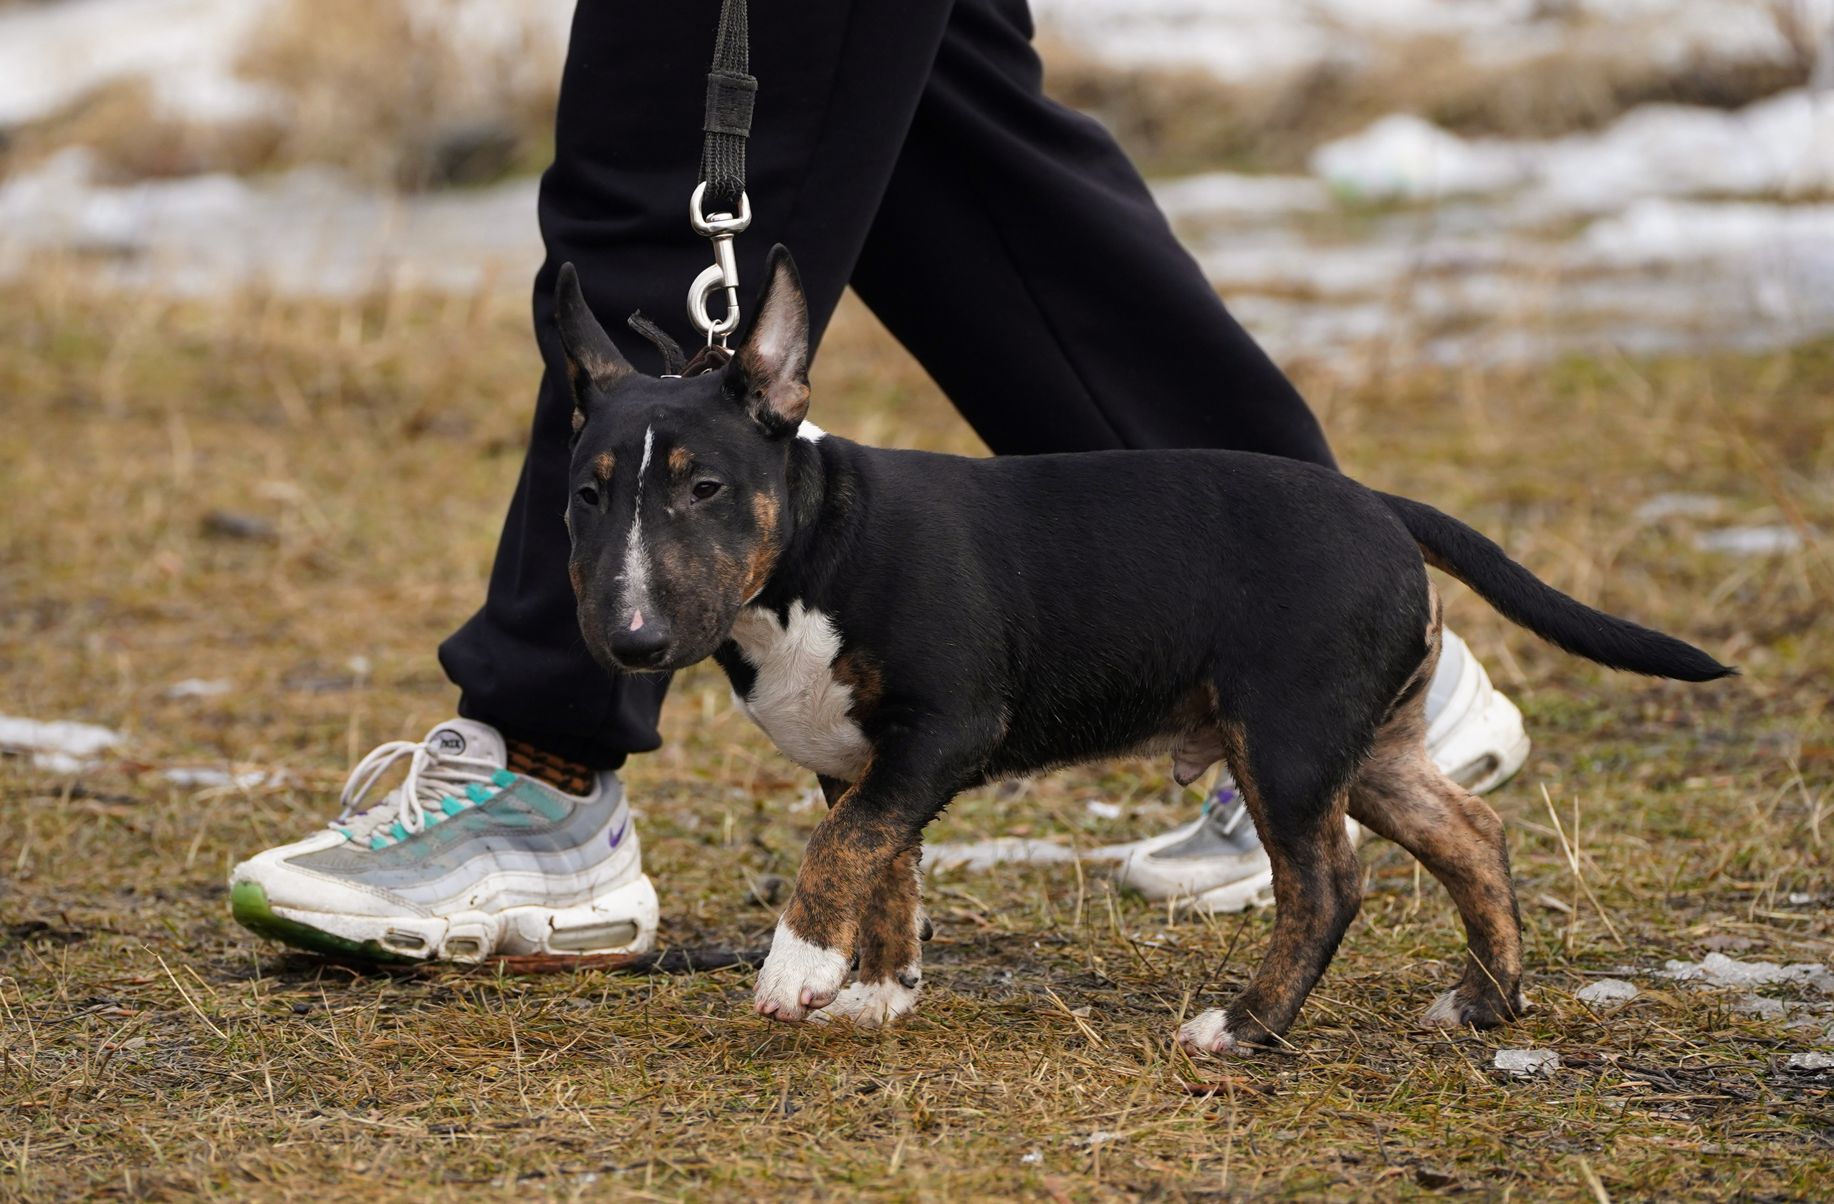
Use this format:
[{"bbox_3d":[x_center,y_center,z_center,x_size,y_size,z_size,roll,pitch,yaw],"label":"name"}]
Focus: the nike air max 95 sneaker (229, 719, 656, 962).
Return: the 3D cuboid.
[{"bbox_3d":[-0.312,0.152,5.690,0.290,0.155,0.108,-3,9,-17],"label":"nike air max 95 sneaker"}]

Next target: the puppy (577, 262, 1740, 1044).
[{"bbox_3d":[0.141,0.025,5.370,0.725,0.500,0.210,-2,9,-13],"label":"puppy"}]

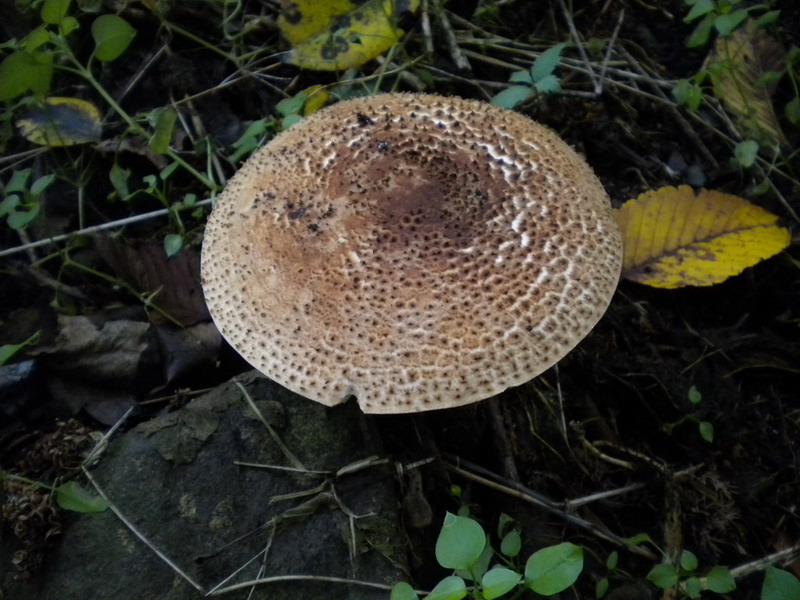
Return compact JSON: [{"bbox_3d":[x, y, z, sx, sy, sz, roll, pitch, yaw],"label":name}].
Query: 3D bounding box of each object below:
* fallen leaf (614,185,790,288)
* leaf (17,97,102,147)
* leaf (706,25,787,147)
[{"bbox_3d":[0.124,-0.029,0.346,0.083,0.014,0.051,-15,61,-8],"label":"fallen leaf"},{"bbox_3d":[-0.180,-0.095,0.430,0.043,0.010,0.034,3,60,-4],"label":"leaf"},{"bbox_3d":[0.188,-0.119,0.441,0.042,0.014,0.093,-5,62,6],"label":"leaf"}]

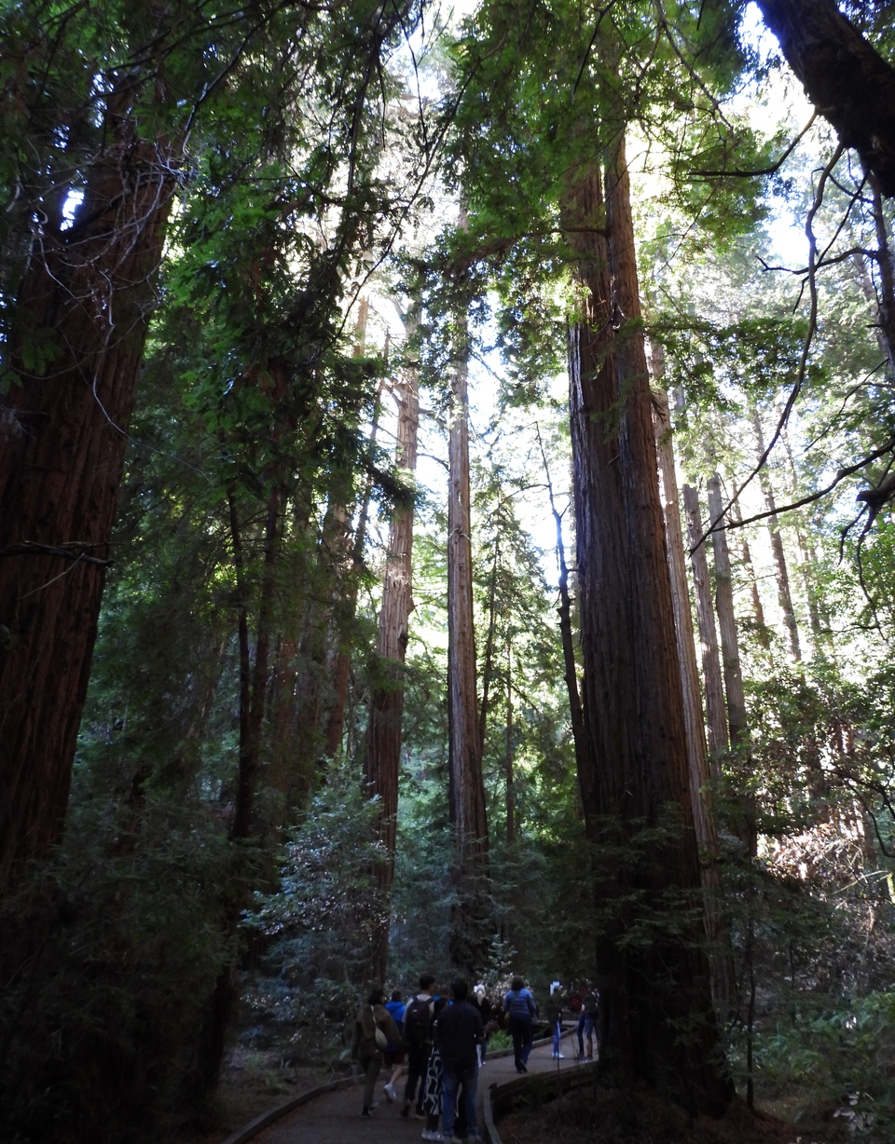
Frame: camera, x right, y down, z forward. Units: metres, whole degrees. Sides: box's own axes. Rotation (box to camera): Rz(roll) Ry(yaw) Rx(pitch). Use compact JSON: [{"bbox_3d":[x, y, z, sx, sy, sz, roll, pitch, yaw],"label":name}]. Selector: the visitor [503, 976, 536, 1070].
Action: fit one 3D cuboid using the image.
[{"bbox_3d":[1.396,8.729,15.997,0.580,1.650,0.450,-4,-27,9],"label":"visitor"}]

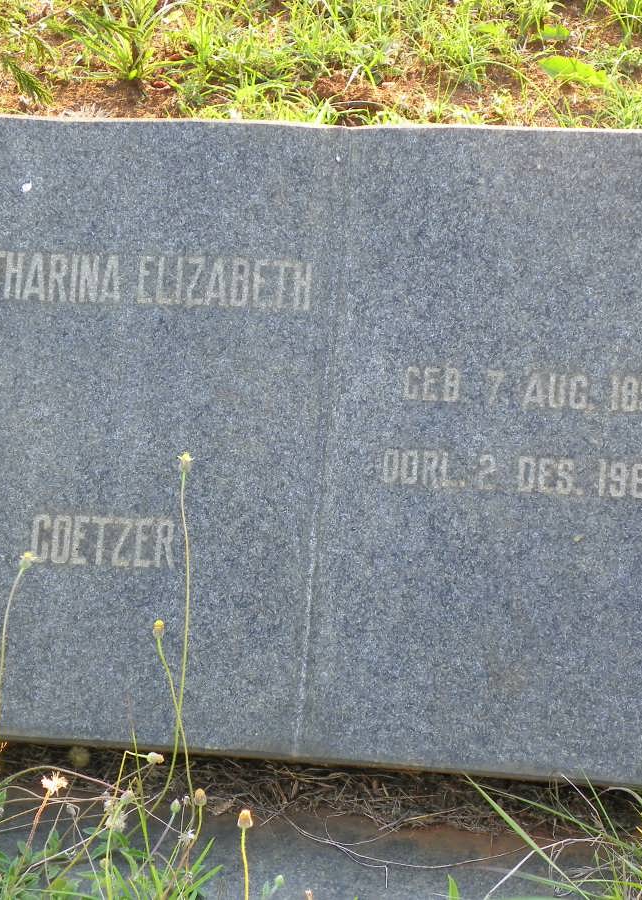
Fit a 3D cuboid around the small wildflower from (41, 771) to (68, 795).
[{"bbox_3d":[-0.185,0.231,1.930,0.017,0.015,0.017,0,29,0],"label":"small wildflower"}]

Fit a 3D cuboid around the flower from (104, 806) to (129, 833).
[{"bbox_3d":[-0.142,0.255,1.920,0.016,0.017,0.016,0,29,0],"label":"flower"}]

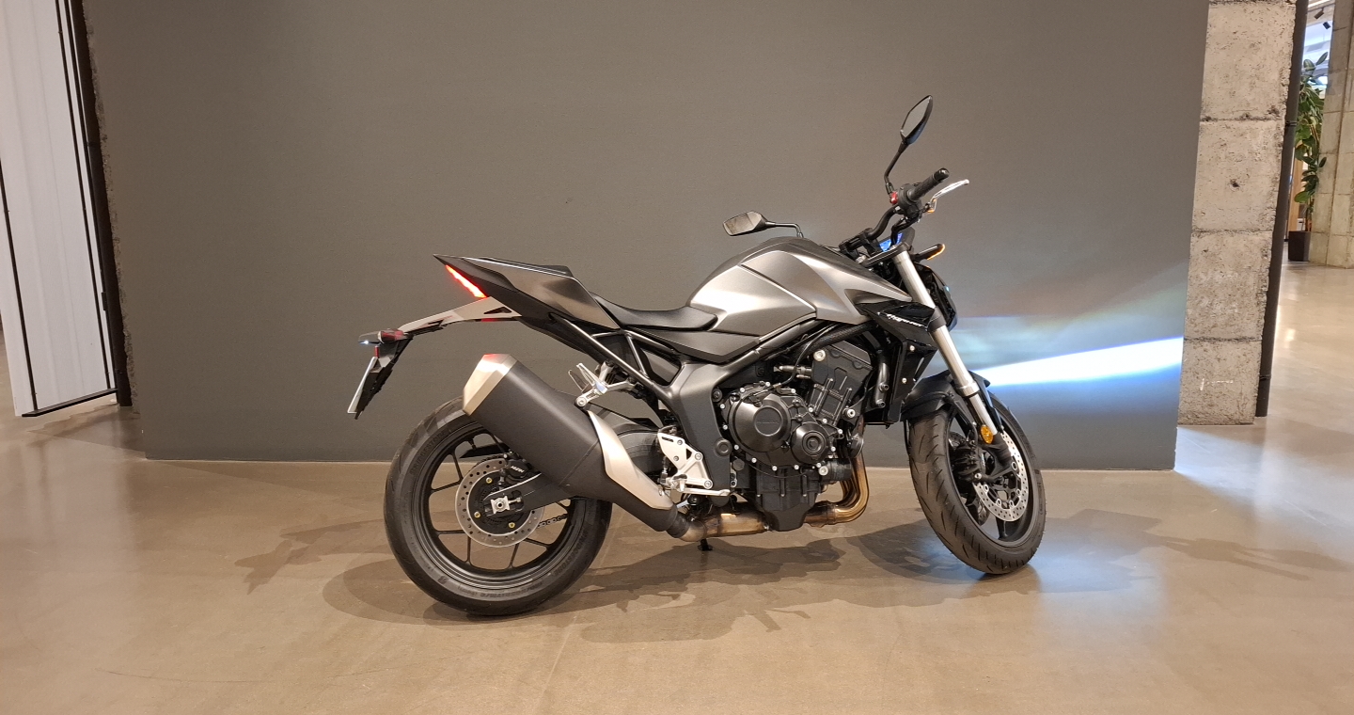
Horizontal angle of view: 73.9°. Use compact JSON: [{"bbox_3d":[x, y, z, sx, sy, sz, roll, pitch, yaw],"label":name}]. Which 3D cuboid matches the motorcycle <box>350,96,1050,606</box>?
[{"bbox_3d":[0.120,-0.034,2.718,2.125,1.395,0.820,-3,10,-9],"label":"motorcycle"}]

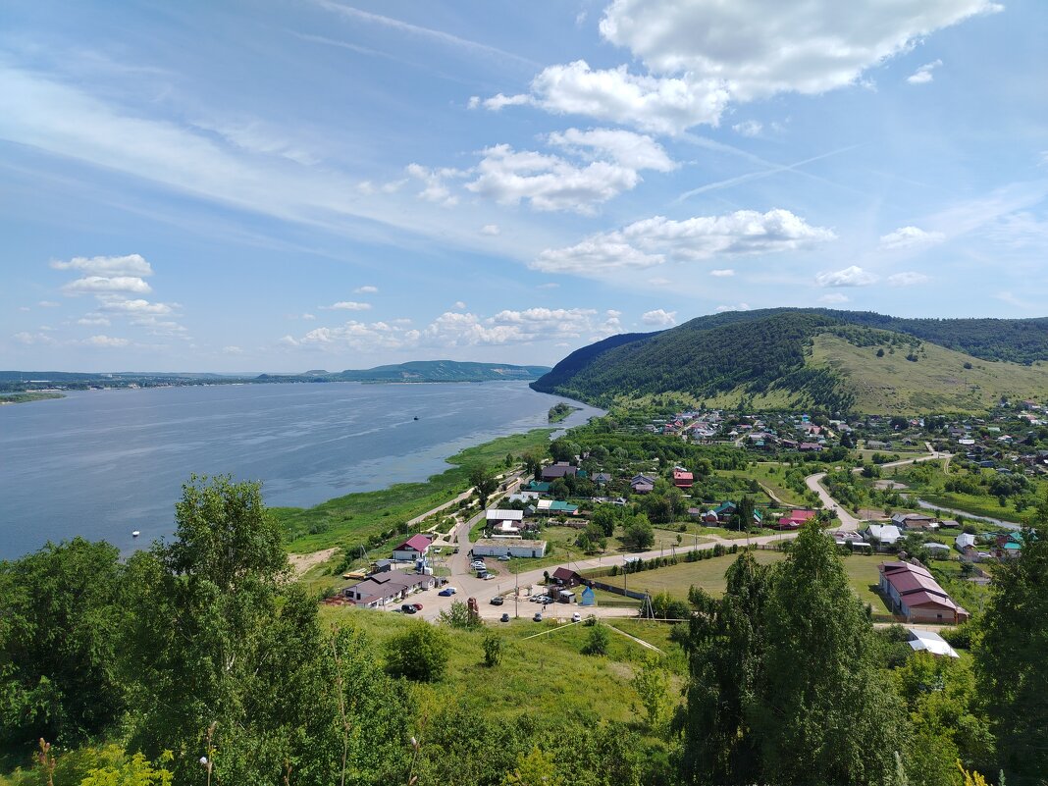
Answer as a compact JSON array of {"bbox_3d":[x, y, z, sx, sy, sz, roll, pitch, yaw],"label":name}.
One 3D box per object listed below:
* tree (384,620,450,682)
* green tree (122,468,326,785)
[{"bbox_3d":[-11.720,28.410,80.000,7.100,6.400,6.800,0,1,0],"label":"tree"},{"bbox_3d":[-14.030,11.020,34.000,9.600,14.200,9.000,0,1,0],"label":"green tree"}]

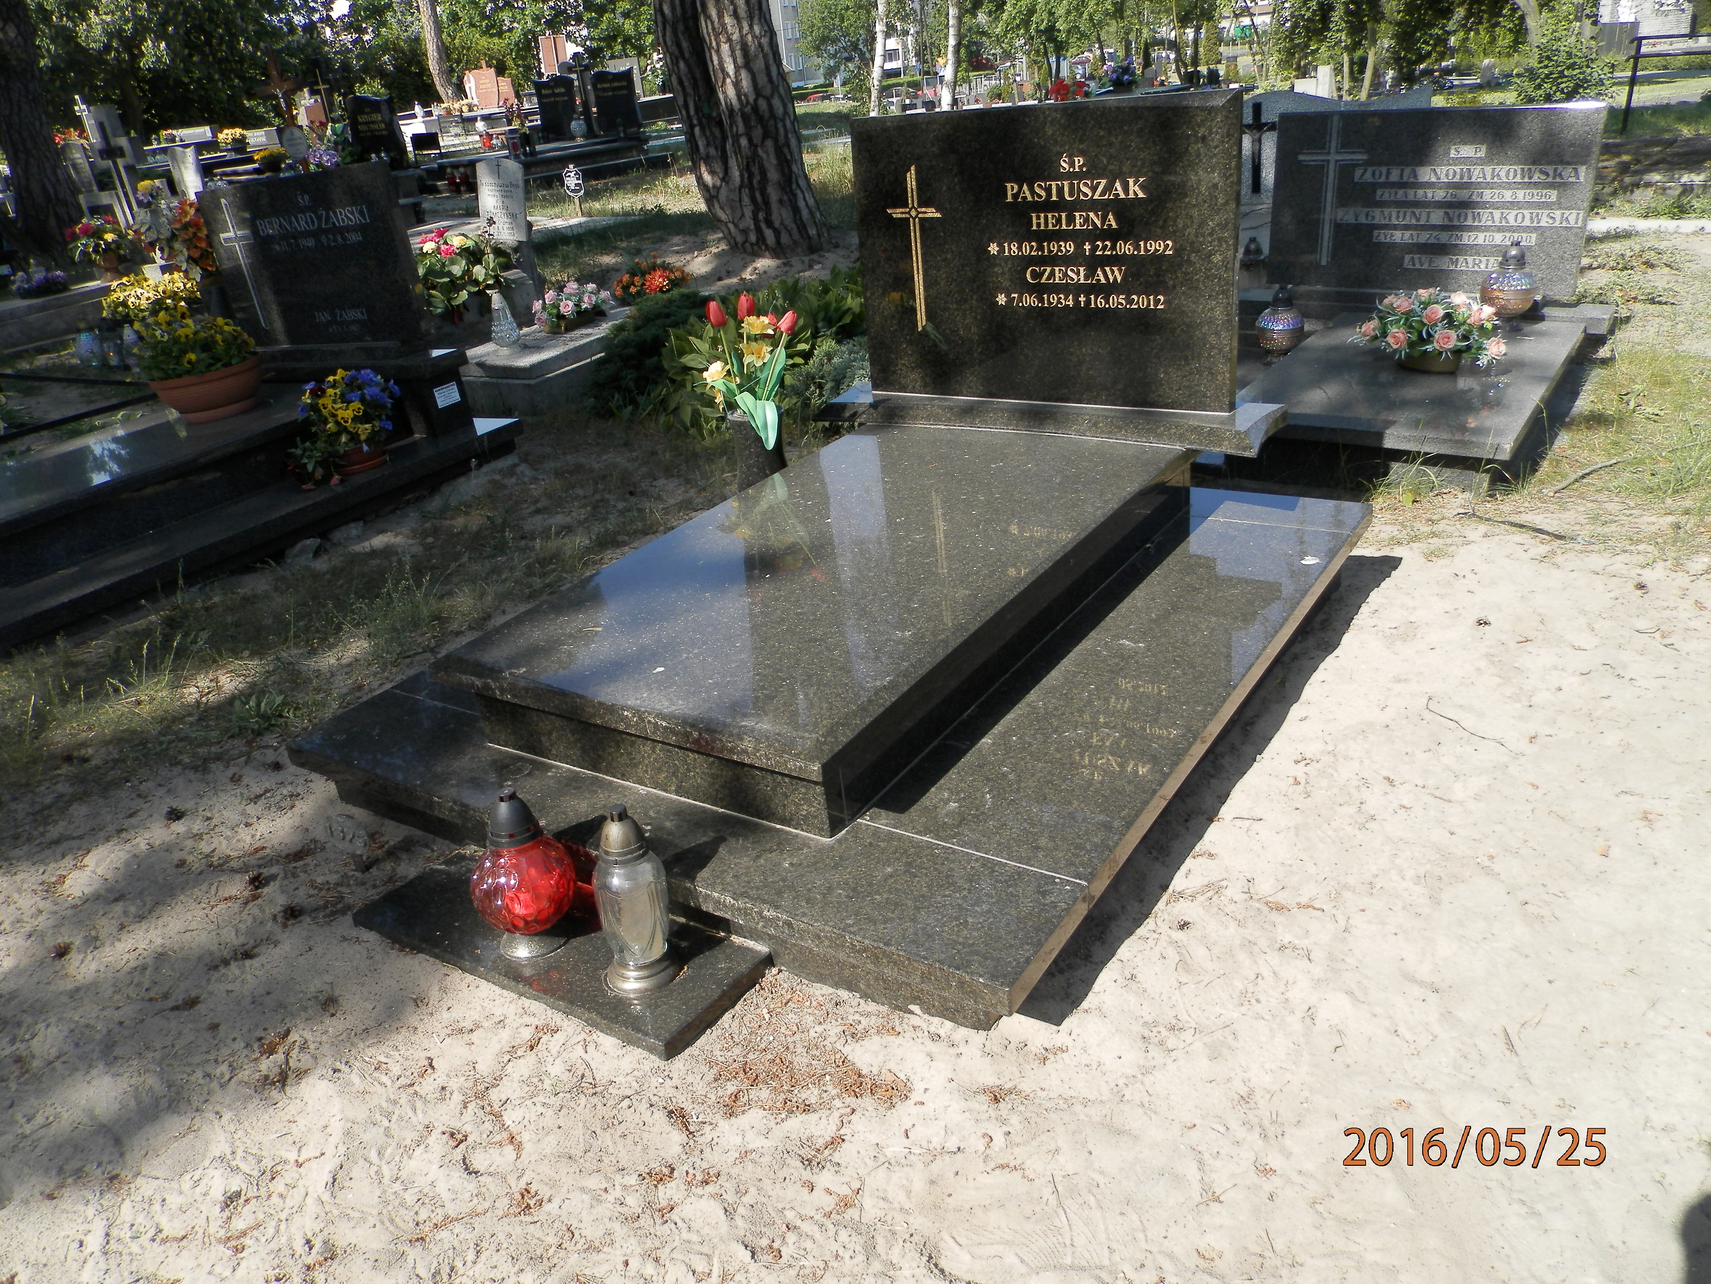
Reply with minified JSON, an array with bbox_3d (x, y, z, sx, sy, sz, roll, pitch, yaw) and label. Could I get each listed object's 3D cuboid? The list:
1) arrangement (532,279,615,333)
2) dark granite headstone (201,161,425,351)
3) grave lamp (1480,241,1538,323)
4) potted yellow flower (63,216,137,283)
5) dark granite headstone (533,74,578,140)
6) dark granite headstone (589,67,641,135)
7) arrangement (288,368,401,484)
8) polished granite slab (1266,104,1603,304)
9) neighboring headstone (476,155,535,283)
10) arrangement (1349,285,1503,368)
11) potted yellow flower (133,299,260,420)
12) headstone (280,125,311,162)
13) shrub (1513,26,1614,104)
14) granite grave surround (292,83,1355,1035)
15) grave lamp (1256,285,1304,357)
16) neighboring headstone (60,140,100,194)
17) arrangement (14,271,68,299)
[{"bbox_3d":[-1.476,-1.758,6.417,0.250,0.230,0.420,4,26,20],"label":"arrangement"},{"bbox_3d":[-2.078,-1.471,4.747,0.800,0.640,0.090,4,26,20],"label":"dark granite headstone"},{"bbox_3d":[2.447,-1.335,4.583,0.200,0.320,0.200,14,31,36],"label":"grave lamp"},{"bbox_3d":[-4.885,-2.549,8.000,0.400,0.400,0.380,11,30,32],"label":"potted yellow flower"},{"bbox_3d":[-3.659,-6.526,15.100,0.620,0.720,0.100,3,26,19],"label":"dark granite headstone"},{"bbox_3d":[-2.877,-6.512,14.900,0.620,0.740,0.100,3,26,19],"label":"dark granite headstone"},{"bbox_3d":[-1.758,-0.755,4.270,0.320,0.330,0.300,4,26,20],"label":"arrangement"},{"bbox_3d":[2.064,-1.587,4.500,1.060,0.630,0.100,13,32,33],"label":"polished granite slab"},{"bbox_3d":[-2.122,-2.564,7.500,0.380,0.700,0.120,9,26,19],"label":"neighboring headstone"},{"bbox_3d":[1.997,-1.102,4.272,0.430,0.240,0.290,14,31,36],"label":"arrangement"},{"bbox_3d":[-2.462,-1.049,4.650,0.420,0.410,0.420,11,30,32],"label":"potted yellow flower"},{"bbox_3d":[-4.669,-4.145,10.300,0.290,0.310,0.050,1,26,14],"label":"headstone"},{"bbox_3d":[8.118,-6.613,14.200,1.100,0.900,1.000,11,30,32],"label":"shrub"},{"bbox_3d":[-0.027,-0.451,2.584,1.650,1.129,2.353,11,29,32],"label":"granite grave surround"},{"bbox_3d":[1.695,-1.280,4.950,0.190,0.300,0.190,11,30,32],"label":"grave lamp"},{"bbox_3d":[-9.734,-5.961,15.500,0.420,0.620,0.110,3,26,19],"label":"neighboring headstone"},{"bbox_3d":[-5.069,-2.224,7.700,0.260,0.170,0.300,11,30,32],"label":"arrangement"}]

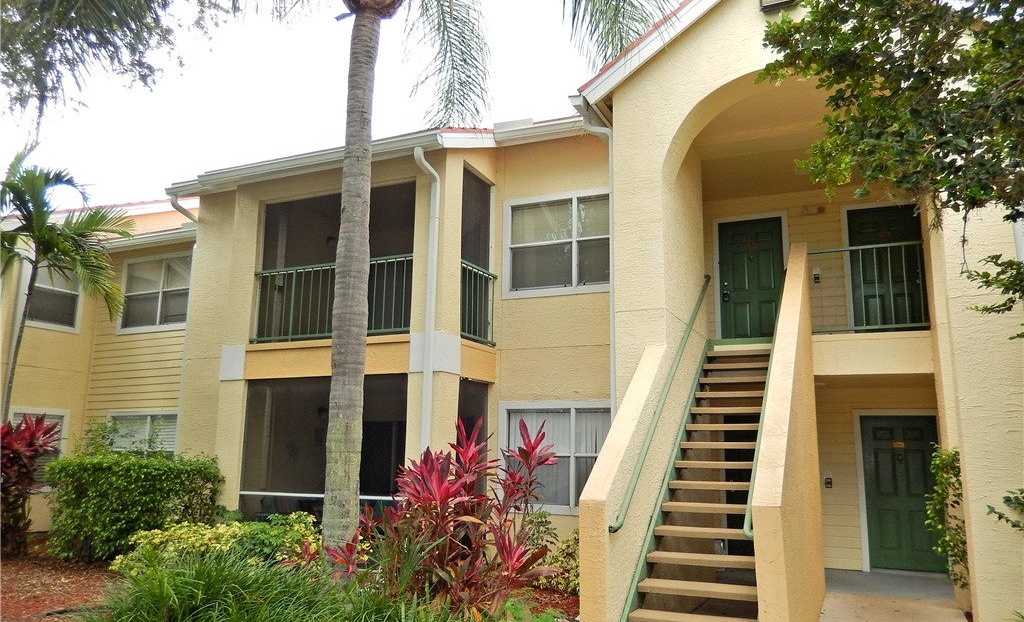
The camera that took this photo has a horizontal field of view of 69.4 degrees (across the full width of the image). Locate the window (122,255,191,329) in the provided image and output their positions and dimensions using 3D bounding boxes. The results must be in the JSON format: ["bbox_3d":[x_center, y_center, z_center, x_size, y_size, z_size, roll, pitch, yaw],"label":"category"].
[{"bbox_3d":[-6.820,-0.342,14.212,2.130,1.490,0.100,-4,-11,25],"label":"window"}]

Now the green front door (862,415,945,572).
[{"bbox_3d":[5.292,2.455,9.989,0.930,2.030,0.060,-4,-11,25],"label":"green front door"}]

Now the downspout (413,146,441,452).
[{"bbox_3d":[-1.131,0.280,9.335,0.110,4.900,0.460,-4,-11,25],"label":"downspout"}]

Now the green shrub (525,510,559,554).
[{"bbox_3d":[0.385,2.953,9.606,0.520,0.700,0.500,-4,-11,25],"label":"green shrub"}]

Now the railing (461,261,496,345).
[{"bbox_3d":[-0.454,-0.077,10.479,0.060,1.090,1.120,-4,-11,25],"label":"railing"}]

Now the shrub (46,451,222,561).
[{"bbox_3d":[-5.488,2.775,10.634,2.200,1.420,1.100,-4,-11,25],"label":"shrub"}]

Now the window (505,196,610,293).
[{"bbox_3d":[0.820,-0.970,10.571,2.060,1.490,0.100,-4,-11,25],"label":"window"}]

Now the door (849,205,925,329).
[{"bbox_3d":[5.337,-0.511,10.497,0.930,2.030,0.060,-4,-11,25],"label":"door"}]

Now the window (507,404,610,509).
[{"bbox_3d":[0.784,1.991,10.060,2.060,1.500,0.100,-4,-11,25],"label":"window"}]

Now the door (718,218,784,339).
[{"bbox_3d":[3.671,-0.398,11.268,0.930,2.030,0.060,-4,-11,25],"label":"door"}]

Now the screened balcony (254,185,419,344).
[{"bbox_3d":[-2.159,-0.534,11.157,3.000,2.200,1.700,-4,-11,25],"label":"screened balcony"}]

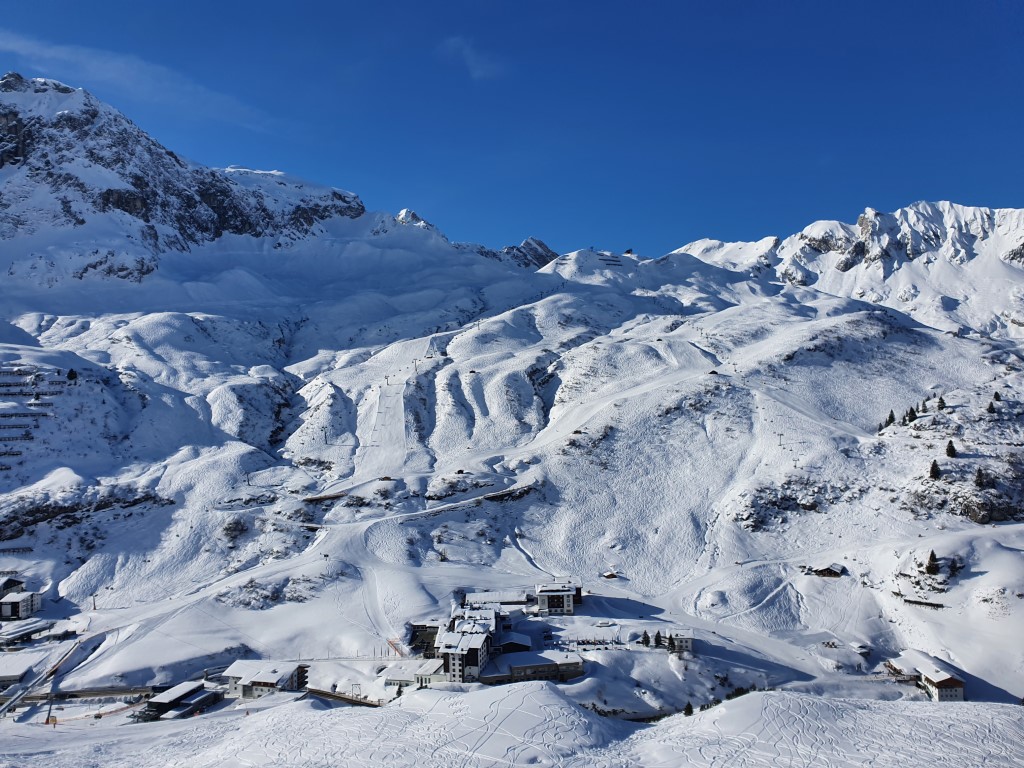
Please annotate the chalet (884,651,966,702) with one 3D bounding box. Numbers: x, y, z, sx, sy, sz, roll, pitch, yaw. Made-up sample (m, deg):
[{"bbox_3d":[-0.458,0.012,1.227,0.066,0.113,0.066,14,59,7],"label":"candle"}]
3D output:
[{"bbox_3d":[223.970,159.060,415.710,25.000,14.000,34.500,-1,0,0],"label":"chalet"}]

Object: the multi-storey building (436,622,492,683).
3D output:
[{"bbox_3d":[-23.750,143.820,402.300,23.000,18.500,23.000,-1,0,13],"label":"multi-storey building"}]

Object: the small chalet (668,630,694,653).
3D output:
[{"bbox_3d":[96.260,146.880,441.690,15.500,9.500,14.000,-1,0,7],"label":"small chalet"}]

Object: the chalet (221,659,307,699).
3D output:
[{"bbox_3d":[-122.830,148.930,388.490,33.000,13.000,23.000,-1,0,12],"label":"chalet"}]

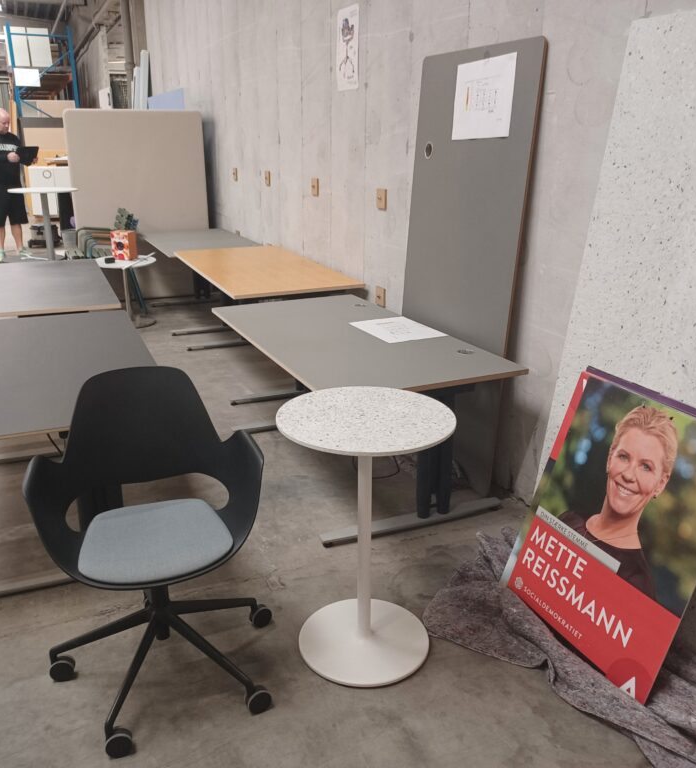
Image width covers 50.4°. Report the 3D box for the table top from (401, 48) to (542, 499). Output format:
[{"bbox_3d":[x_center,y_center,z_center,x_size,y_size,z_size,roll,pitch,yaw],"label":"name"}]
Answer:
[{"bbox_3d":[0.487,-0.502,3.308,0.026,1.838,0.858,-5,19,-25],"label":"table top"}]

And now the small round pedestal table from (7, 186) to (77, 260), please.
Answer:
[{"bbox_3d":[-3.688,-1.950,9.089,0.850,0.840,0.850,-8,20,-20],"label":"small round pedestal table"}]

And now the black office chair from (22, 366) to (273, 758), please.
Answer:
[{"bbox_3d":[-0.532,0.444,2.062,0.670,0.855,0.660,-6,20,-17],"label":"black office chair"}]

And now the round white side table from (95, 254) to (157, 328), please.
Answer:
[{"bbox_3d":[-1.793,-0.757,6.095,0.500,0.514,0.500,-6,20,-17],"label":"round white side table"}]

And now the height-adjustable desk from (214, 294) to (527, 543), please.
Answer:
[{"bbox_3d":[-0.011,0.087,3.408,0.800,0.650,1.580,-9,21,-23],"label":"height-adjustable desk"}]

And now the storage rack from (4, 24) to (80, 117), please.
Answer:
[{"bbox_3d":[-5.857,-5.061,14.459,1.070,3.250,2.800,-8,21,-22],"label":"storage rack"}]

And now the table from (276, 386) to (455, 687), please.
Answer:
[{"bbox_3d":[0.051,0.448,2.189,0.500,0.759,0.500,0,19,1],"label":"table"}]

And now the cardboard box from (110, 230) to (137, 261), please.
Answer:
[{"bbox_3d":[-1.826,-1.143,6.083,0.155,0.225,0.140,6,20,18],"label":"cardboard box"}]

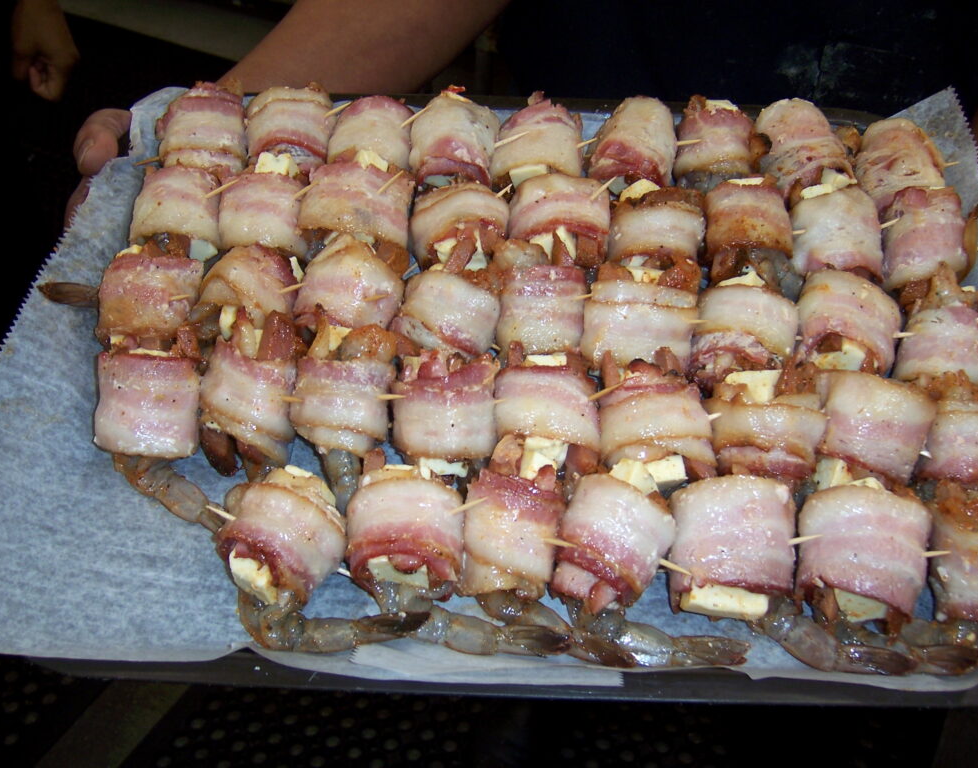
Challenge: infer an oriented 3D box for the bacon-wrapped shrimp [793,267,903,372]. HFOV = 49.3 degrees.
[{"bbox_3d":[0.183,-0.028,0.543,0.050,0.040,0.046,6,64,1],"label":"bacon-wrapped shrimp"}]

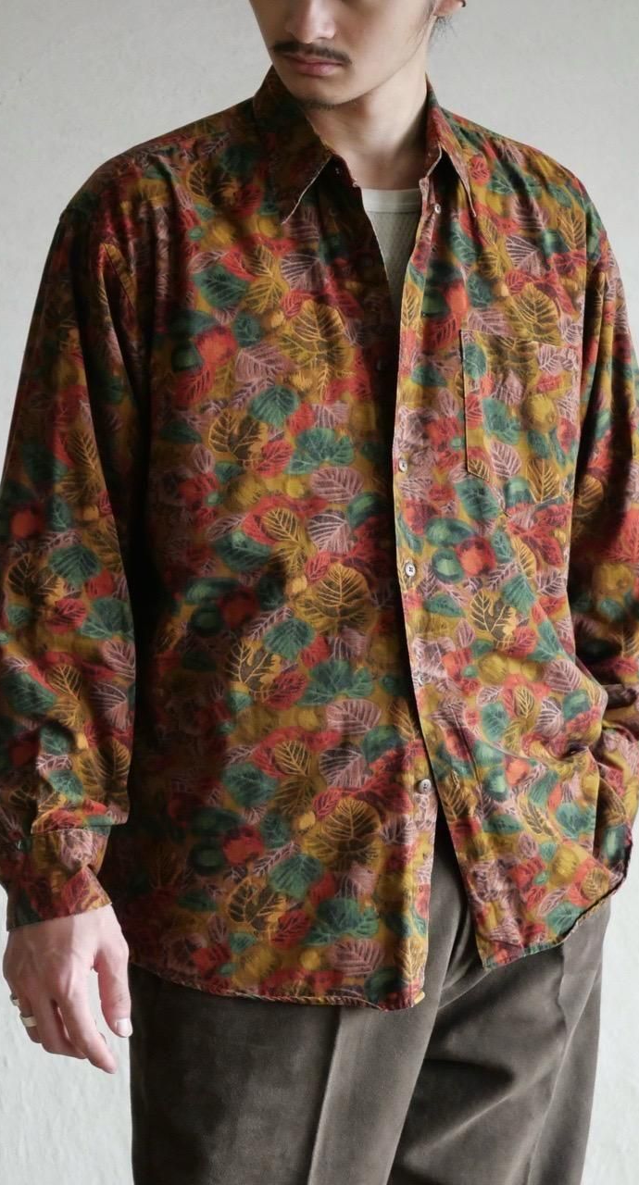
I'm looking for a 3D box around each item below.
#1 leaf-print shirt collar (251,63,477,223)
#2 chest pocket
[{"bbox_3d":[0.038,-0.373,2.960,0.180,0.135,0.155,-1,3,-27],"label":"leaf-print shirt collar"},{"bbox_3d":[0.166,-0.139,2.930,0.122,0.148,0.025,-5,-1,-38],"label":"chest pocket"}]

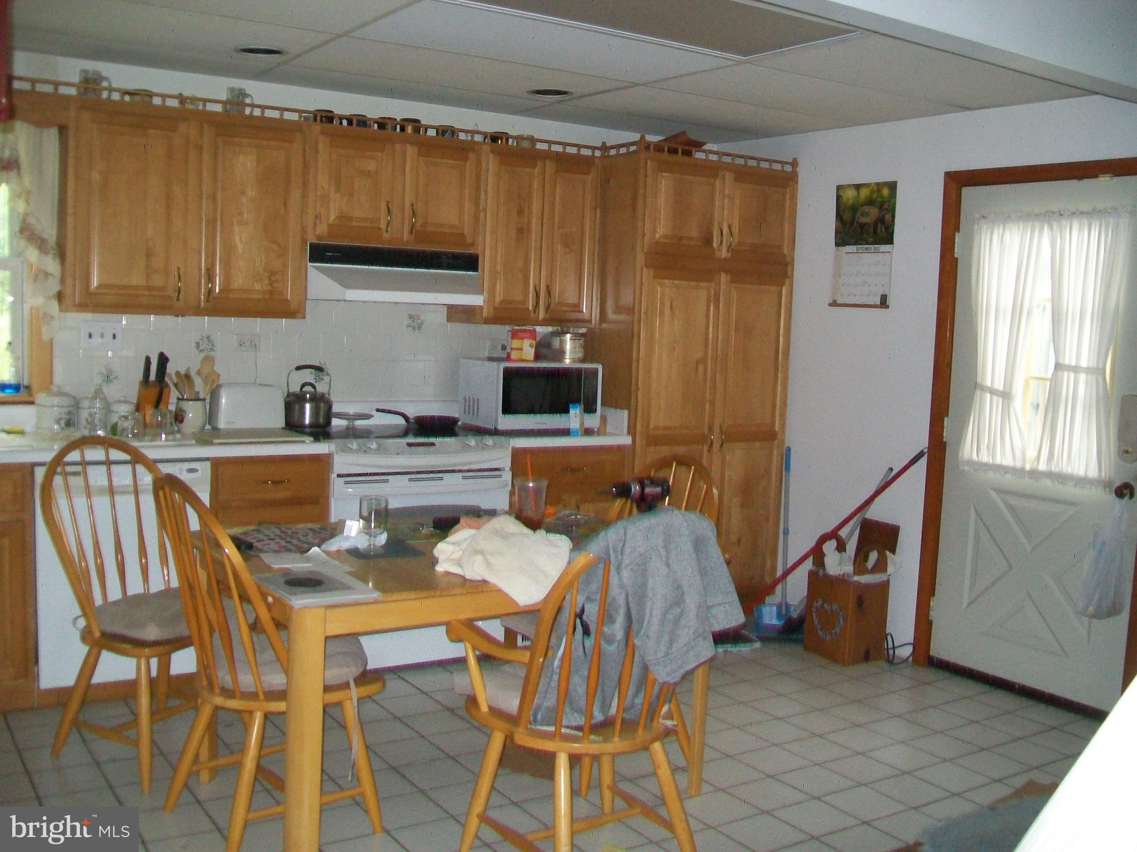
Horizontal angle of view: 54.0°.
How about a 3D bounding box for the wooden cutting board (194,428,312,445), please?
[{"bbox_3d":[-1.215,0.039,4.260,0.390,0.018,0.400,-1,7,-32],"label":"wooden cutting board"}]

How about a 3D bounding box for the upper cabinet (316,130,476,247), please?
[{"bbox_3d":[-0.758,-0.965,4.628,0.780,0.463,0.333,-1,6,-33],"label":"upper cabinet"}]

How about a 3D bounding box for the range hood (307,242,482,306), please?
[{"bbox_3d":[-0.731,-0.619,4.596,0.780,0.225,0.485,-1,6,-33],"label":"range hood"}]

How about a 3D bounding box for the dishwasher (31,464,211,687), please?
[{"bbox_3d":[-1.677,0.479,4.095,0.600,0.800,0.600,-1,7,-32],"label":"dishwasher"}]

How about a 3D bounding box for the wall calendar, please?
[{"bbox_3d":[1.293,-0.796,4.933,0.018,0.553,0.350,-1,6,-33],"label":"wall calendar"}]

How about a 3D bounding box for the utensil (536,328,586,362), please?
[{"bbox_3d":[-0.029,-0.364,5.041,0.200,0.150,0.190,2,5,0],"label":"utensil"}]

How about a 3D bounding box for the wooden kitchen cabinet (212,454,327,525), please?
[{"bbox_3d":[-1.244,0.498,4.304,0.456,0.881,0.632,-1,6,-33],"label":"wooden kitchen cabinet"}]

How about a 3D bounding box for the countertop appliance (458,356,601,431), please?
[{"bbox_3d":[-0.173,-0.135,4.998,0.520,0.300,0.360,-1,7,-32],"label":"countertop appliance"}]

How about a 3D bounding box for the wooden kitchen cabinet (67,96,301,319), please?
[{"bbox_3d":[-1.481,-0.802,4.261,0.915,0.768,0.325,-1,7,-32],"label":"wooden kitchen cabinet"}]

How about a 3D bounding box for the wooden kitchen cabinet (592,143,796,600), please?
[{"bbox_3d":[0.501,-0.174,5.364,0.917,2.157,0.636,-1,6,-33],"label":"wooden kitchen cabinet"}]

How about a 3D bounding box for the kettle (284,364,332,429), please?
[{"bbox_3d":[-1.073,-0.123,4.618,0.205,0.260,0.215,2,6,0],"label":"kettle"}]

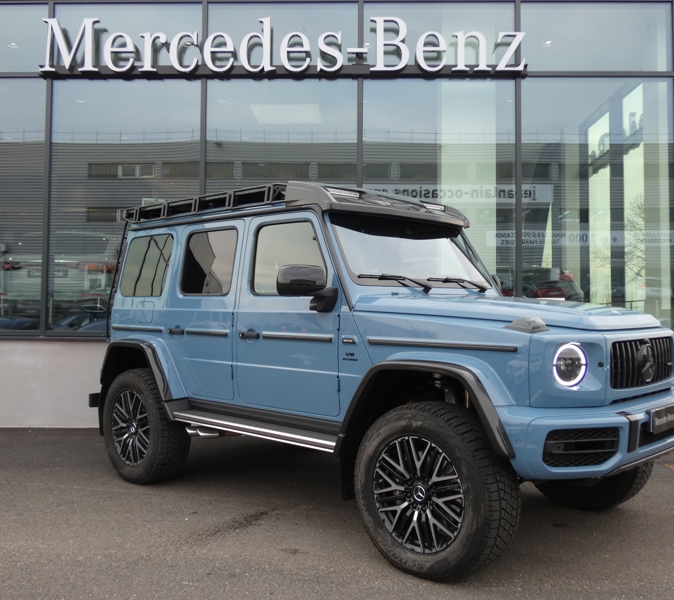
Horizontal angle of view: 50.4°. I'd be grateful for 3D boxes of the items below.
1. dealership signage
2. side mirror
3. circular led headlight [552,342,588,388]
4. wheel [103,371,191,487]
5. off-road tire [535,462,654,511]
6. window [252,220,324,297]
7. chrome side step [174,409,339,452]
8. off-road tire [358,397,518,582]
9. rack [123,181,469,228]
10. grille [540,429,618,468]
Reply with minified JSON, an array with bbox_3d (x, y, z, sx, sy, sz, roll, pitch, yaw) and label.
[{"bbox_3d":[-0.632,-2.971,8.380,5.673,0.690,0.140,0,-1,1],"label":"dealership signage"},{"bbox_3d":[-0.214,-0.119,4.442,0.170,0.190,0.270,0,-1,44],"label":"side mirror"},{"bbox_3d":[1.153,0.324,3.584,0.222,0.222,0.090,0,0,-33],"label":"circular led headlight"},{"bbox_3d":[-1.558,1.029,5.868,0.916,0.910,0.350,0,-1,44],"label":"wheel"},{"bbox_3d":[1.764,1.037,5.146,0.916,0.910,0.350,0,-1,44],"label":"off-road tire"},{"bbox_3d":[-0.326,-0.274,4.809,0.740,0.470,0.050,0,-1,44],"label":"window"},{"bbox_3d":[-0.572,0.881,4.867,1.710,0.075,0.190,0,-1,44],"label":"chrome side step"},{"bbox_3d":[0.519,1.023,3.859,0.916,0.910,0.350,0,-1,44],"label":"off-road tire"},{"bbox_3d":[-0.433,-0.690,6.044,2.660,0.245,1.560,0,-1,44],"label":"rack"},{"bbox_3d":[1.171,0.716,3.455,0.430,0.185,0.080,0,0,-24],"label":"grille"}]

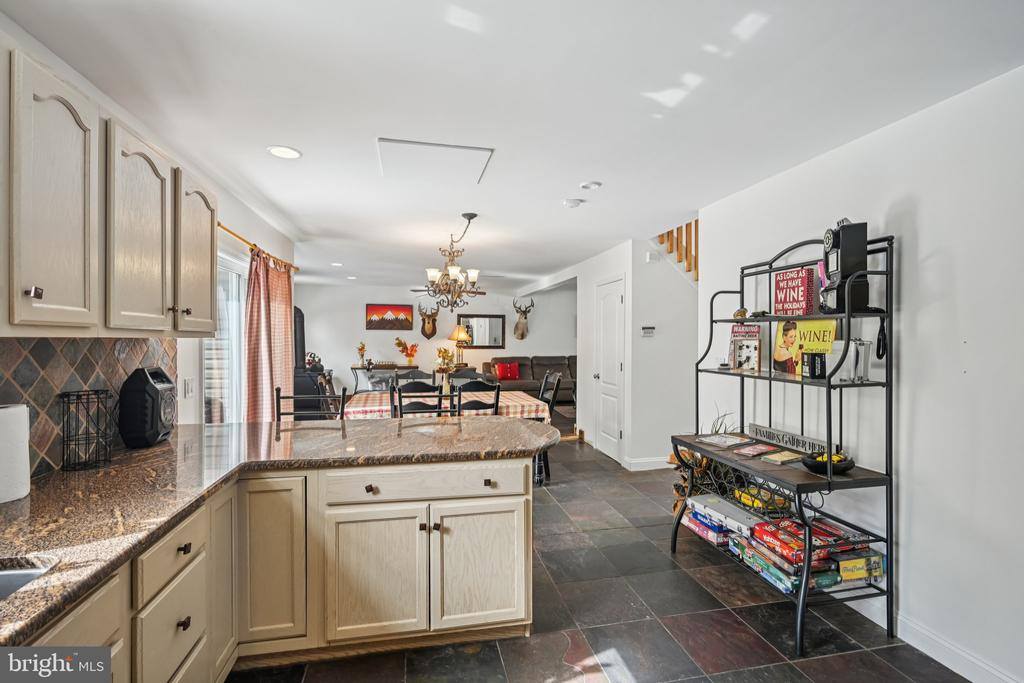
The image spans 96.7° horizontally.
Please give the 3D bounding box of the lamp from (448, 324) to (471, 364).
[{"bbox_3d":[-0.983,0.094,8.600,0.430,0.780,0.430,0,0,-11],"label":"lamp"}]

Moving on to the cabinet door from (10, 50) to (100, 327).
[{"bbox_3d":[-1.318,-0.400,1.328,0.020,0.707,0.305,0,0,-11],"label":"cabinet door"}]

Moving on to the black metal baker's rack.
[{"bbox_3d":[1.397,0.401,2.536,0.565,1.945,1.030,0,0,-12],"label":"black metal baker's rack"}]

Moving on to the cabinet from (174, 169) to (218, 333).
[{"bbox_3d":[-1.447,-0.387,2.110,0.022,0.695,0.375,0,0,-11],"label":"cabinet"}]

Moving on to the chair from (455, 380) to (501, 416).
[{"bbox_3d":[-0.375,0.865,4.380,0.460,1.040,0.500,0,0,-11],"label":"chair"}]

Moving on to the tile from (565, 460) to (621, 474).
[{"bbox_3d":[0.796,1.392,4.983,0.405,0.014,0.405,0,0,-11],"label":"tile"}]

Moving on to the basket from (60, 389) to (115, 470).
[{"bbox_3d":[-1.593,0.331,1.713,0.150,0.280,0.150,0,0,-11],"label":"basket"}]

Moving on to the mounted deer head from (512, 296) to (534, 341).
[{"bbox_3d":[0.251,-0.502,9.932,0.480,0.950,0.550,0,0,-12],"label":"mounted deer head"}]

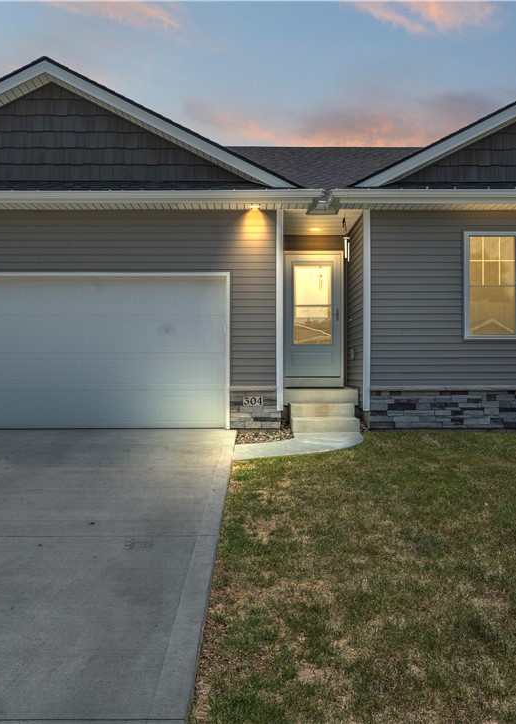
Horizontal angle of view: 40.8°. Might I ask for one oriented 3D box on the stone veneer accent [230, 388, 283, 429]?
[{"bbox_3d":[-0.031,0.632,9.590,0.710,0.600,0.120,0,0,-1],"label":"stone veneer accent"}]

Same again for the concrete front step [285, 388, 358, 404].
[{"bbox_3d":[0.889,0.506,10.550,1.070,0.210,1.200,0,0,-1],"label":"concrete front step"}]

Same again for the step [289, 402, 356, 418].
[{"bbox_3d":[0.893,0.672,9.740,0.890,0.190,0.380,0,0,-1],"label":"step"}]

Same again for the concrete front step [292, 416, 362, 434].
[{"bbox_3d":[0.906,0.850,9.380,0.890,0.185,0.360,0,0,-1],"label":"concrete front step"}]

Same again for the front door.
[{"bbox_3d":[0.924,-0.696,11.410,0.960,2.180,0.100,0,0,-1],"label":"front door"}]

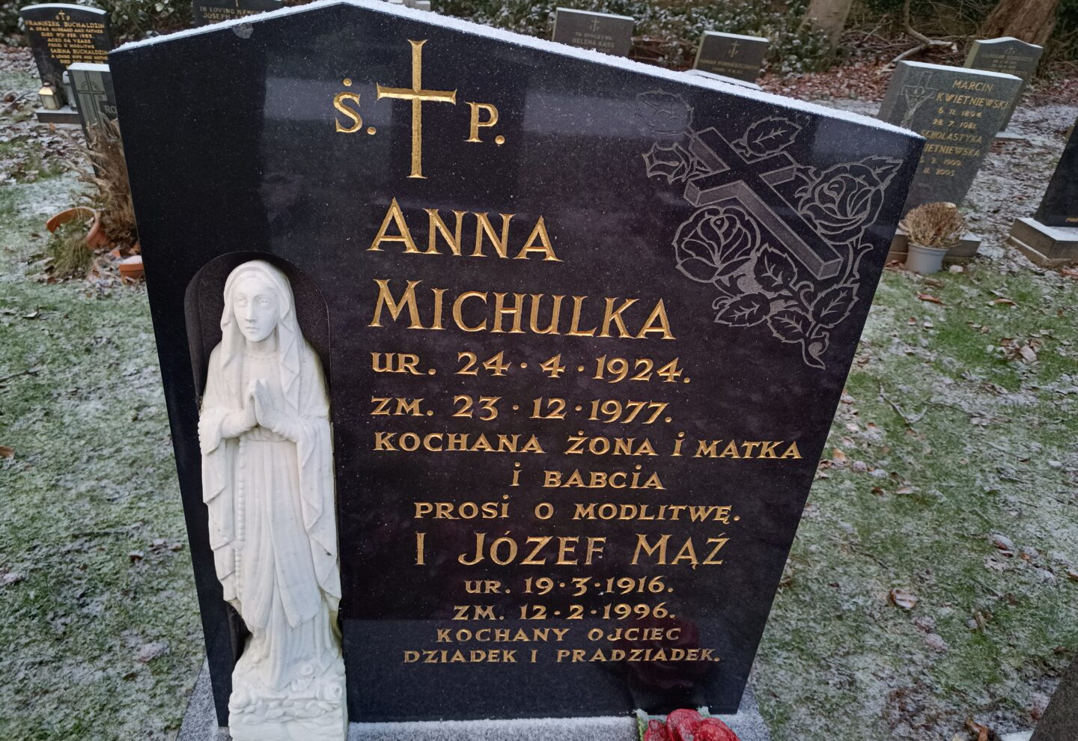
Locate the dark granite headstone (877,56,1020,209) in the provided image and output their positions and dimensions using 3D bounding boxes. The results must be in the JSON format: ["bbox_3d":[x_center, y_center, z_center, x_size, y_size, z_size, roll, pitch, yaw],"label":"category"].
[{"bbox_3d":[1.874,-1.063,3.606,0.550,0.736,0.095,4,35,-7],"label":"dark granite headstone"}]

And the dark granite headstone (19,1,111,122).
[{"bbox_3d":[-3.300,-2.190,5.357,0.622,0.758,0.260,-2,35,-11],"label":"dark granite headstone"}]

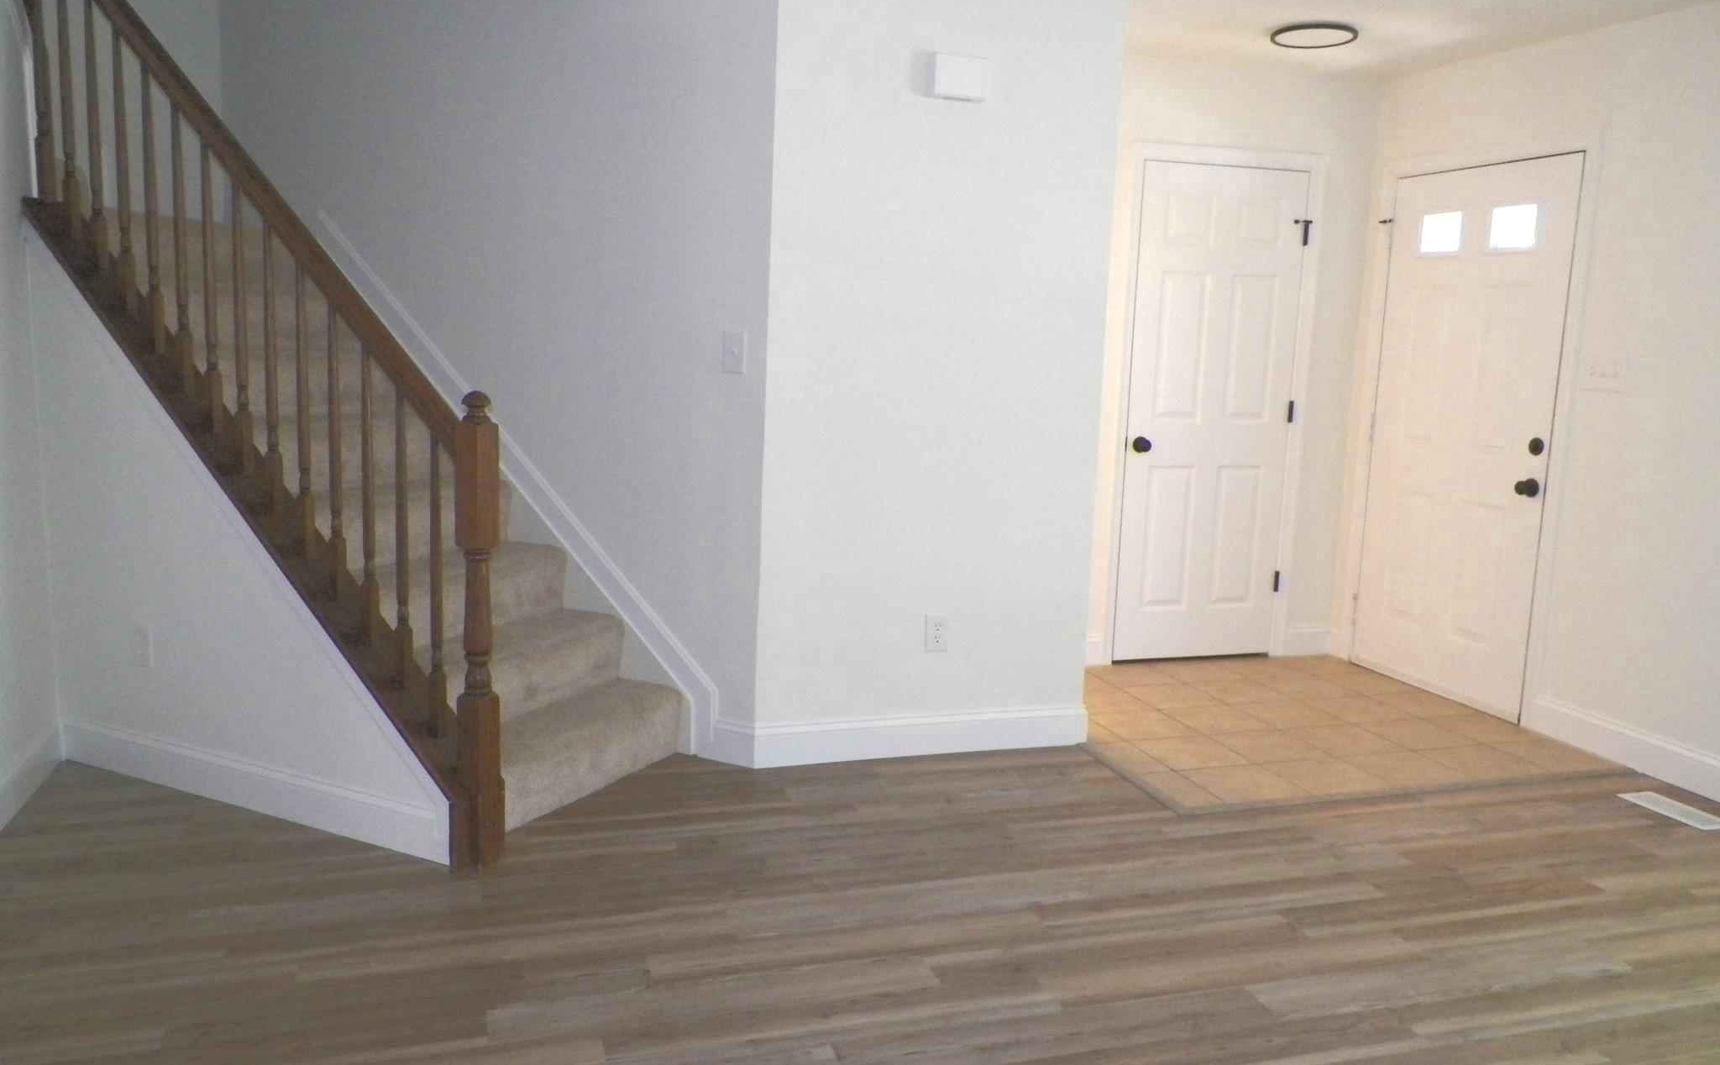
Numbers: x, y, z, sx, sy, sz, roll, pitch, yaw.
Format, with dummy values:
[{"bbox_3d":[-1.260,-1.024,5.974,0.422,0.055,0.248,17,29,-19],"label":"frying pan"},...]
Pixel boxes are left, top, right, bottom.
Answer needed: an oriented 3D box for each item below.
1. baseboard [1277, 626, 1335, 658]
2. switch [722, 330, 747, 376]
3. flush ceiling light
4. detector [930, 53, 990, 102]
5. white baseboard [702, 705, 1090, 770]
[{"bbox_3d":[1.971,0.485,5.472,0.235,0.130,0.018,-1,10,-17],"label":"baseboard"},{"bbox_3d":[-0.378,-0.538,3.724,0.074,0.120,0.015,6,10,23],"label":"switch"},{"bbox_3d":[1.569,-1.725,4.290,0.298,0.030,0.298,-1,10,-17],"label":"flush ceiling light"},{"bbox_3d":[0.295,-1.348,3.688,0.164,0.120,0.050,-1,10,-17],"label":"detector"},{"bbox_3d":[0.157,0.654,4.063,1.265,0.133,0.120,-1,10,-17],"label":"white baseboard"}]

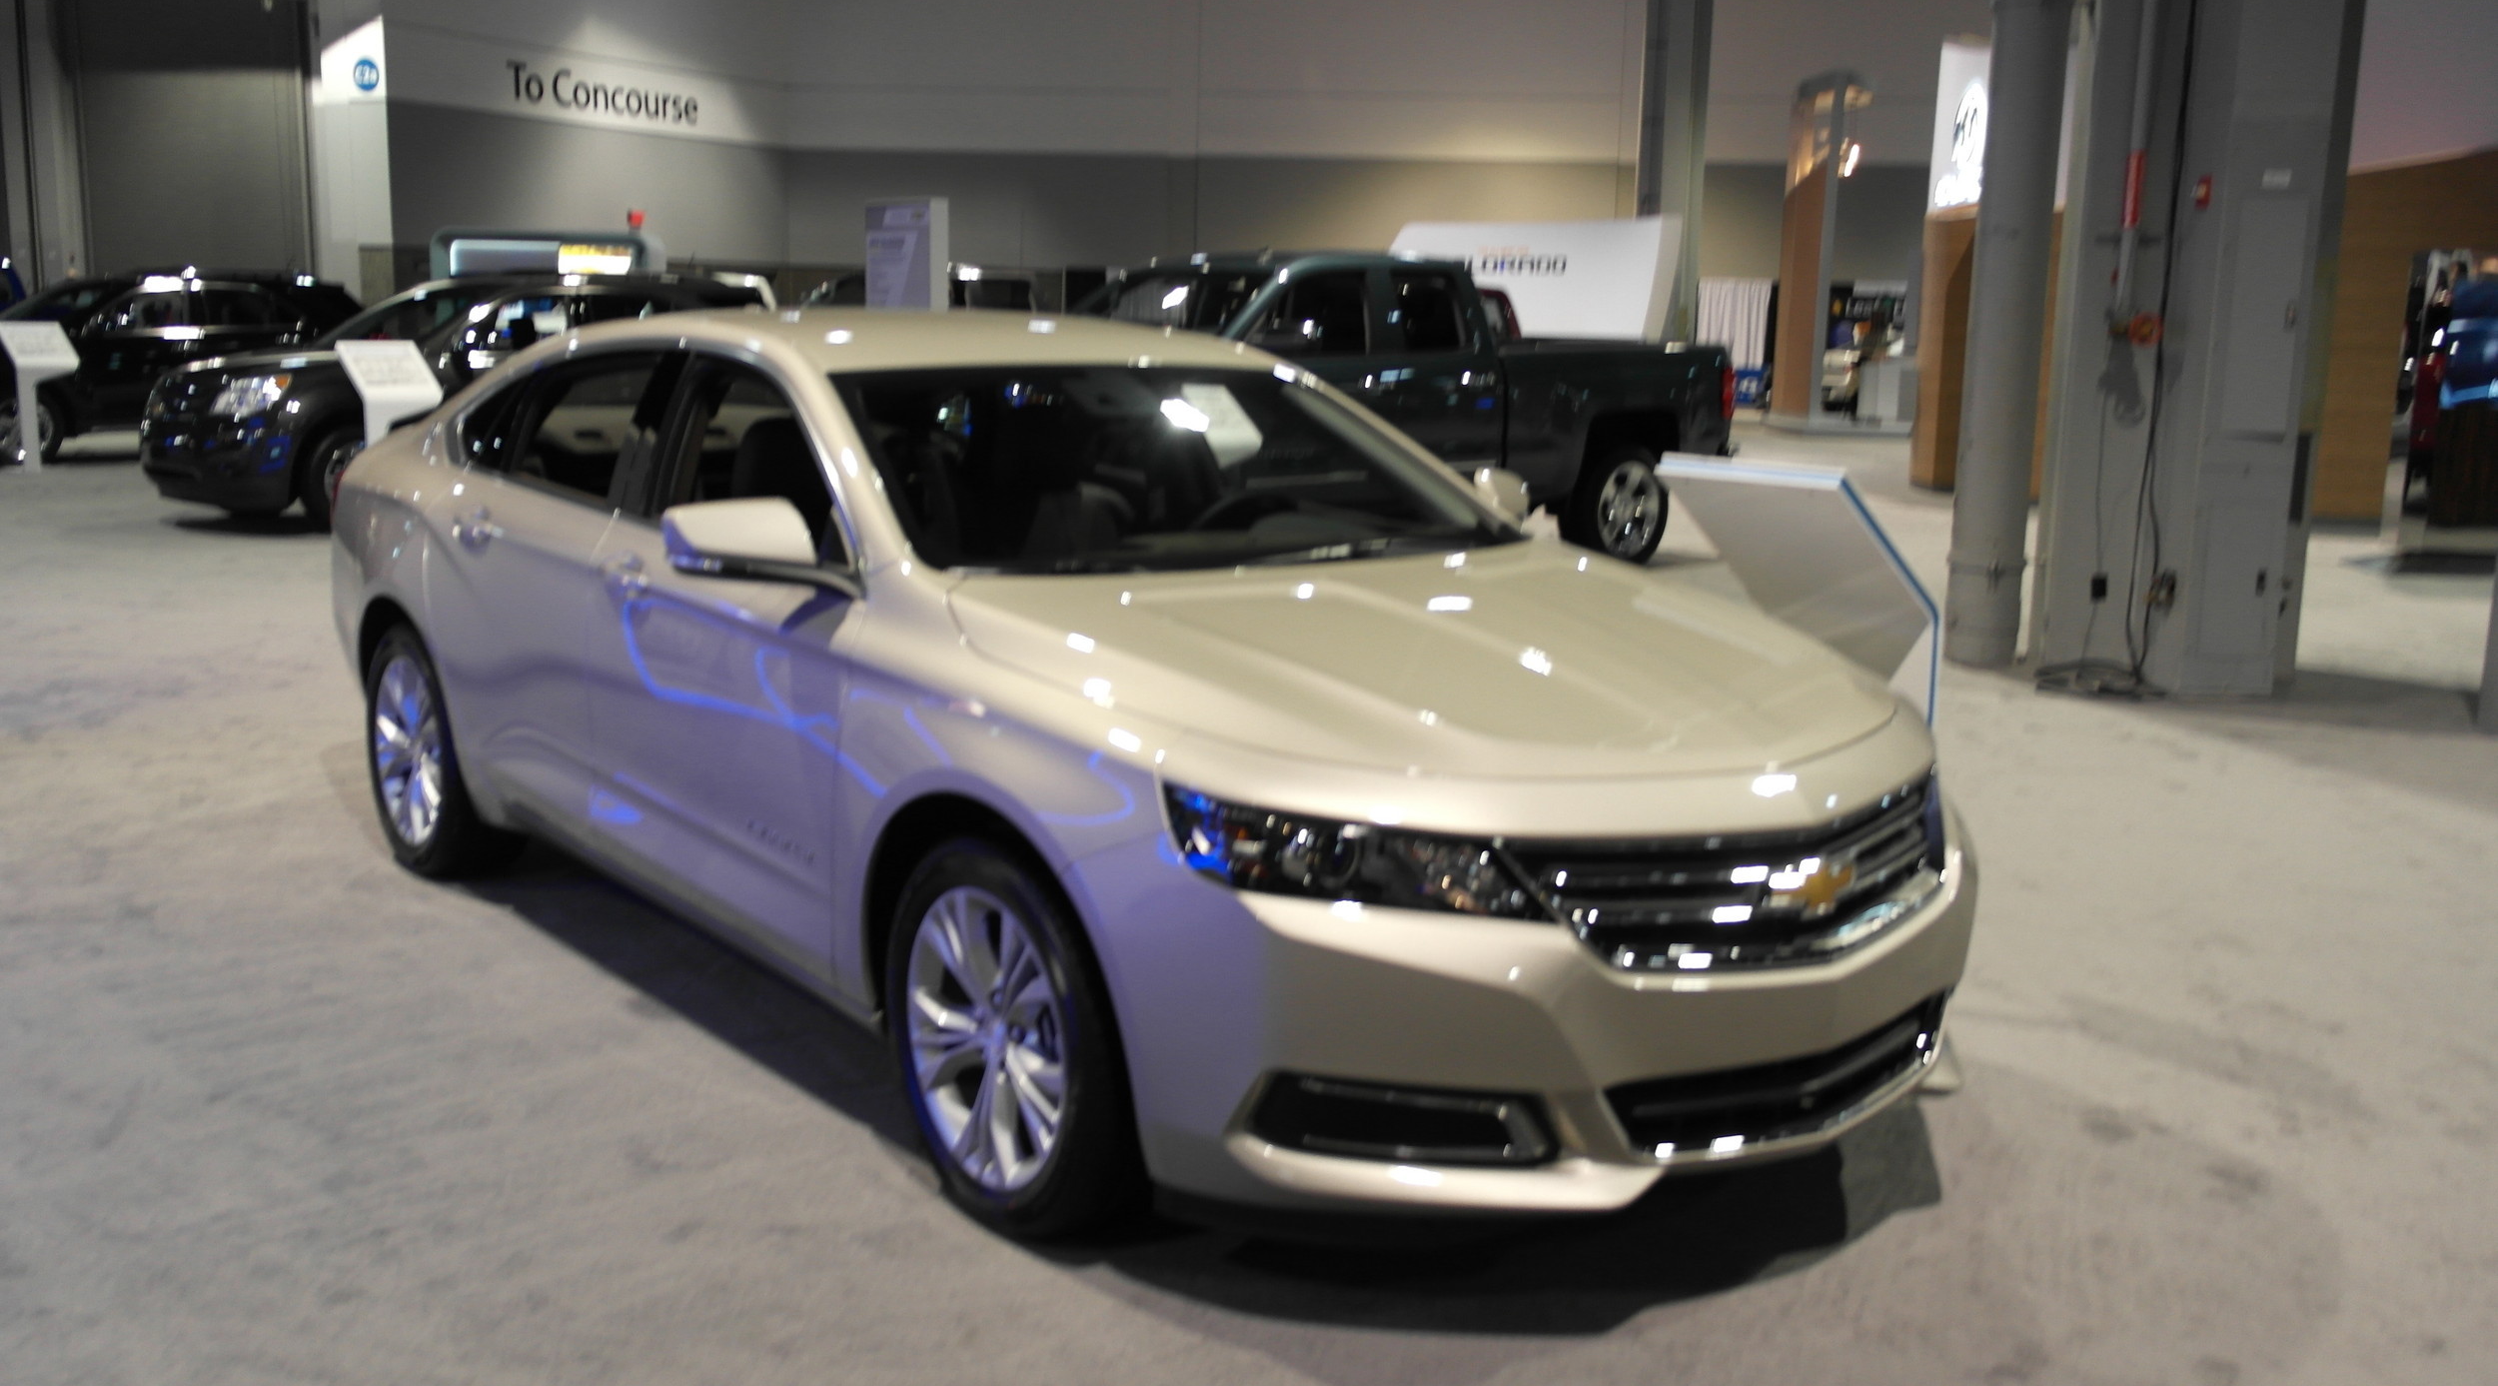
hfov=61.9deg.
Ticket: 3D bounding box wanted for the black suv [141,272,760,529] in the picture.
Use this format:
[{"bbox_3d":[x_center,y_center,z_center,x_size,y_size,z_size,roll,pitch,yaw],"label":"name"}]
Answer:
[{"bbox_3d":[-5.800,-2.290,16.080,1.930,1.750,4.950,10,13,40],"label":"black suv"}]

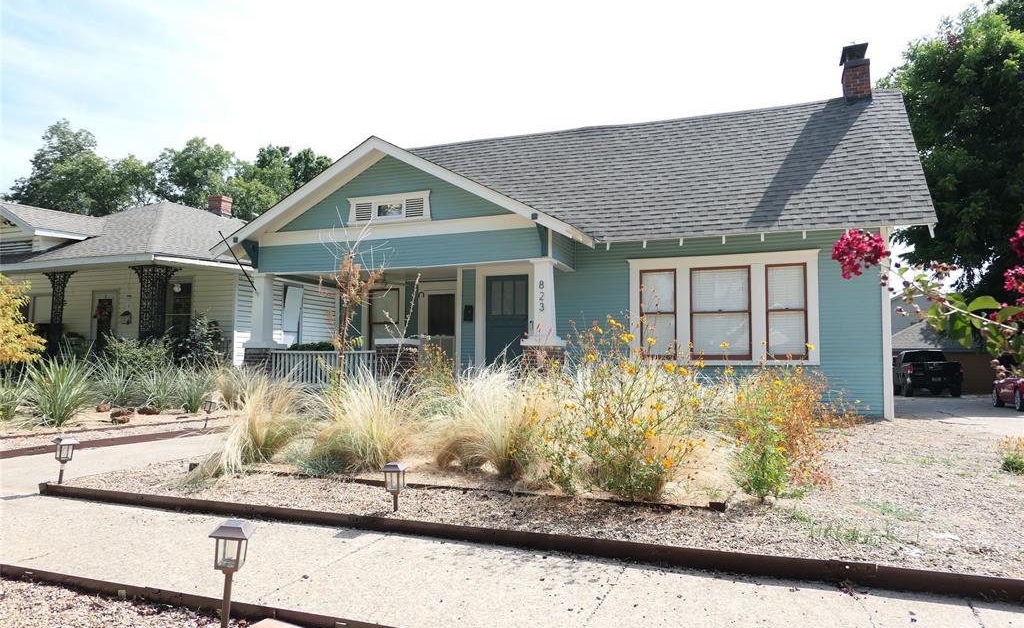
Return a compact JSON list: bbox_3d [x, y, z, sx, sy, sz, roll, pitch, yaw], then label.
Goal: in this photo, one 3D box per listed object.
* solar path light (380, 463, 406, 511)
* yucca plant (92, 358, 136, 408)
[{"bbox_3d":[-0.718,1.068,4.202,0.142,0.302,0.142,-2,-3,3],"label":"solar path light"},{"bbox_3d":[-7.169,1.230,12.365,0.780,0.870,0.780,2,-4,-30],"label":"yucca plant"}]

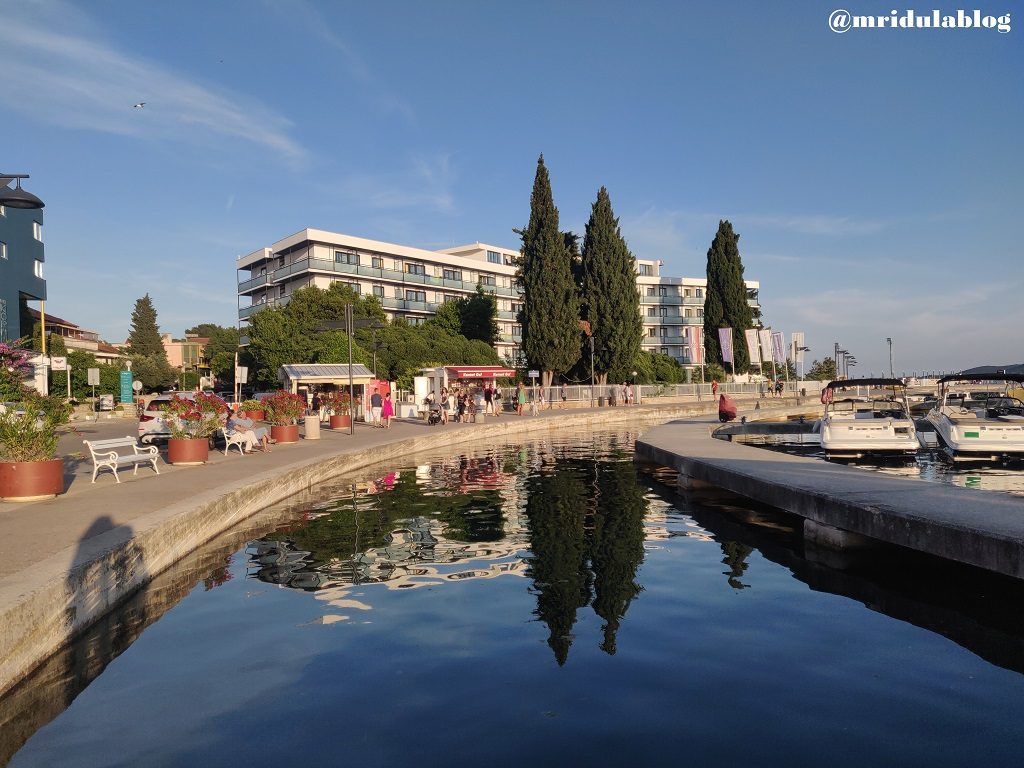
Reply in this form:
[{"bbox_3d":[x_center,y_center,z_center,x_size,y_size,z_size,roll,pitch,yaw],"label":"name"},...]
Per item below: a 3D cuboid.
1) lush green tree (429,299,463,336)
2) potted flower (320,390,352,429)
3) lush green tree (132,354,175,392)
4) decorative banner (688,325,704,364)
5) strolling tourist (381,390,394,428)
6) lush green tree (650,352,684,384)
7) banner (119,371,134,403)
[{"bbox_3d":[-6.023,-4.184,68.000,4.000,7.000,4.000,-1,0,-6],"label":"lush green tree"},{"bbox_3d":[-7.813,1.171,33.300,1.600,1.720,1.600,-1,0,0],"label":"potted flower"},{"bbox_3d":[-29.168,-0.852,60.000,3.600,3.300,3.500,-1,0,-24],"label":"lush green tree"},{"bbox_3d":[17.168,-3.592,69.000,1.300,3.400,0.200,-1,0,18],"label":"decorative banner"},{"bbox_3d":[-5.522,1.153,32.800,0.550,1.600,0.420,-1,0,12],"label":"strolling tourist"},{"bbox_3d":[13.817,-0.861,67.000,4.100,3.900,4.000,-1,0,0],"label":"lush green tree"},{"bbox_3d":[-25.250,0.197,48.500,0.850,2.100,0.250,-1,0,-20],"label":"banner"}]

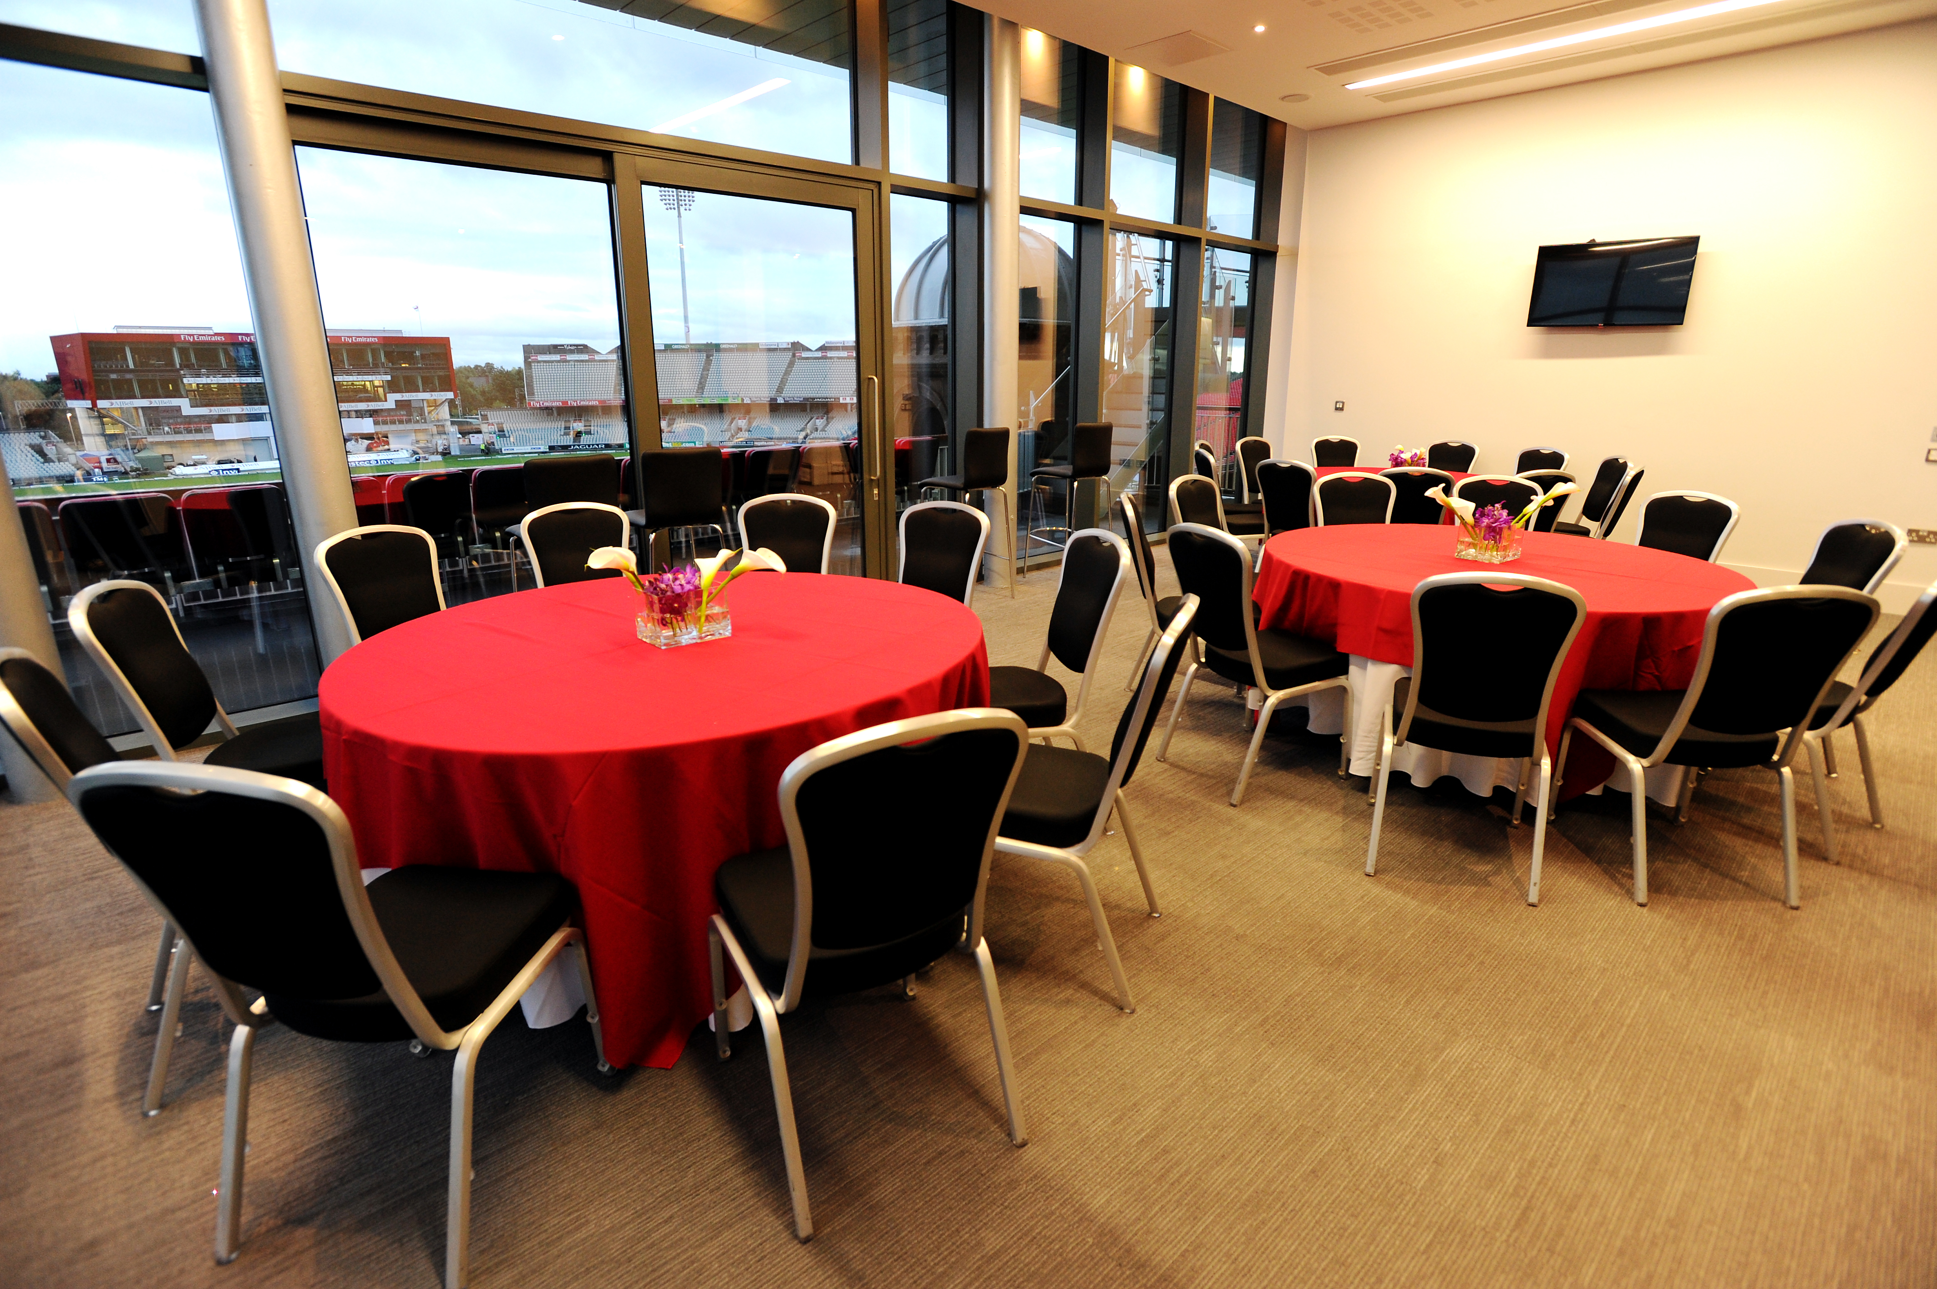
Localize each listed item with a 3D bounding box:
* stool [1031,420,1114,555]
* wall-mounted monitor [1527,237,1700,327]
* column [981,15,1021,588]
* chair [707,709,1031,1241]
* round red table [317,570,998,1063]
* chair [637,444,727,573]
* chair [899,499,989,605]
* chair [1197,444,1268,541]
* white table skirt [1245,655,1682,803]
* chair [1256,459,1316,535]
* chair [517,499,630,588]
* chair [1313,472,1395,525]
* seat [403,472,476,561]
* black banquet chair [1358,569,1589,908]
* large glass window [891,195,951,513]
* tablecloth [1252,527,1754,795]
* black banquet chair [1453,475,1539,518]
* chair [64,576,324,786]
[{"bbox_3d":[0.748,-1.035,6.678,0.490,1.110,0.450,15,22,43],"label":"stool"},{"bbox_3d":[4.425,-2.490,6.336,0.070,0.540,0.925,-19,25,-41],"label":"wall-mounted monitor"},{"bbox_3d":[0.212,-2.134,6.094,0.240,3.550,0.240,0,16,0],"label":"column"},{"bbox_3d":[-0.209,0.498,1.753,0.470,0.940,0.560,-9,18,-27],"label":"chair"},{"bbox_3d":[-0.808,0.338,2.716,1.754,0.751,1.754,0,16,0],"label":"round red table"},{"bbox_3d":[-1.512,-0.424,4.570,0.500,1.100,0.450,15,22,41],"label":"chair"},{"bbox_3d":[-0.205,-0.072,3.704,0.464,0.948,0.570,7,18,23],"label":"chair"},{"bbox_3d":[1.927,-0.919,6.576,0.560,0.940,0.470,-1,16,-4],"label":"chair"},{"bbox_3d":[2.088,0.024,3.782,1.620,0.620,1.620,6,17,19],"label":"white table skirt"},{"bbox_3d":[2.238,-0.772,6.092,0.570,0.948,0.464,-12,20,-34],"label":"chair"},{"bbox_3d":[-1.471,-0.053,3.643,0.470,0.940,0.560,-10,19,-29],"label":"chair"},{"bbox_3d":[1.936,-0.345,4.477,0.455,0.945,0.575,0,16,0],"label":"chair"},{"bbox_3d":[-2.842,-0.482,4.994,0.550,0.900,0.470,14,22,40],"label":"seat"},{"bbox_3d":[1.484,0.193,2.700,0.455,0.945,0.575,7,18,23],"label":"black banquet chair"},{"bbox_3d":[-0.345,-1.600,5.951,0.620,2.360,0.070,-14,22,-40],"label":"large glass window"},{"bbox_3d":[1.943,0.037,3.541,1.592,0.755,1.592,-14,22,-40],"label":"tablecloth"},{"bbox_3d":[2.665,-0.367,4.713,0.464,0.948,0.570,8,18,26],"label":"black banquet chair"},{"bbox_3d":[-2.052,0.249,2.668,0.570,0.948,0.464,-4,17,-12],"label":"chair"}]

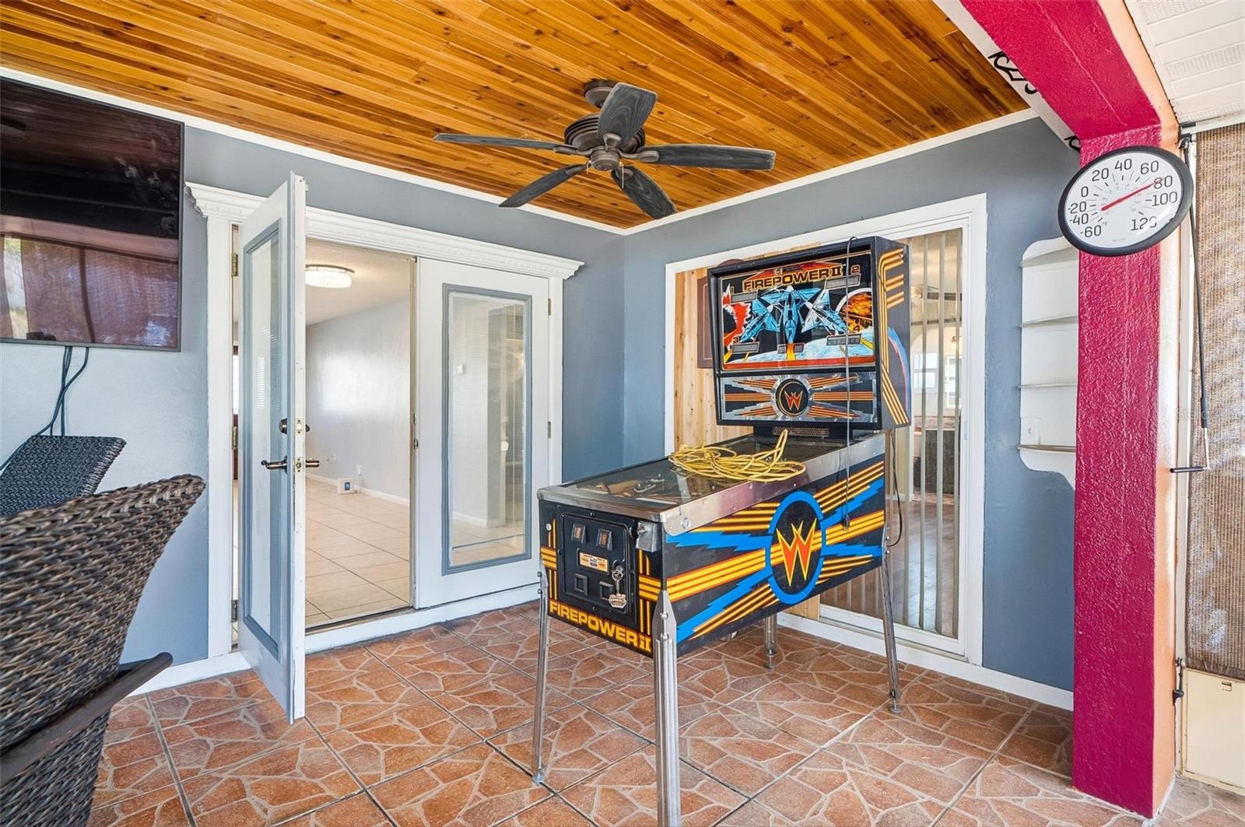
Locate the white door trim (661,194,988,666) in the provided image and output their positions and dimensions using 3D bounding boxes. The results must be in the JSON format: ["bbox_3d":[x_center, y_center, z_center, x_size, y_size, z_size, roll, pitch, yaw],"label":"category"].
[{"bbox_3d":[0.967,0.071,3.519,0.050,2.146,1.945,0,1,-44],"label":"white door trim"}]

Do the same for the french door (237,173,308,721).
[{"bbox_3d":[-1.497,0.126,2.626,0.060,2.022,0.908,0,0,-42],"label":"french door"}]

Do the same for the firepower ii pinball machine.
[{"bbox_3d":[0.427,0.292,2.331,1.420,1.890,0.770,0,0,-43],"label":"firepower ii pinball machine"}]

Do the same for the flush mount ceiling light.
[{"bbox_3d":[-2.770,-1.278,5.850,0.450,0.125,0.450,0,0,-41],"label":"flush mount ceiling light"}]

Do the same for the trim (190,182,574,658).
[{"bbox_3d":[-1.114,0.053,3.505,2.220,2.150,0.110,0,0,-41],"label":"trim"}]

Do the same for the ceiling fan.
[{"bbox_3d":[-0.074,-1.140,2.513,1.300,0.370,1.300,0,0,-43],"label":"ceiling fan"}]

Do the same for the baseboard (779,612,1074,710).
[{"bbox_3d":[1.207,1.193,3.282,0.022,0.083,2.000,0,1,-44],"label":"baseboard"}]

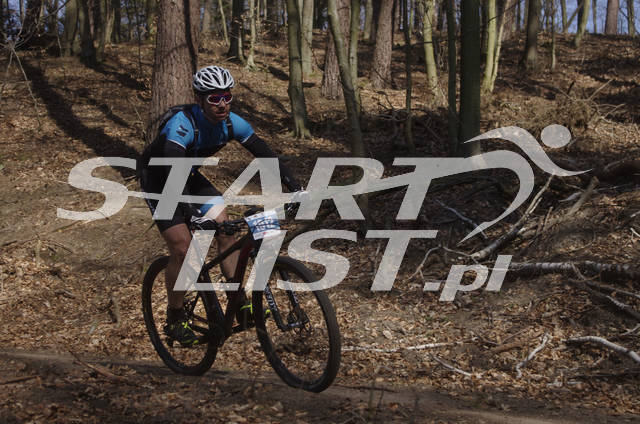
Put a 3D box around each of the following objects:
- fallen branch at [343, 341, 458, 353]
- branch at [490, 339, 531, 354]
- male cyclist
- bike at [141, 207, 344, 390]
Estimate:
[{"bbox_3d":[0.508,0.862,7.250,0.760,0.040,0.090,-3,2,-2],"label":"fallen branch"},{"bbox_3d":[1.191,0.844,7.100,0.270,0.045,0.055,-7,5,-19],"label":"branch"},{"bbox_3d":[-0.625,-0.016,6.345,0.720,1.500,1.000,-11,6,-40],"label":"male cyclist"},{"bbox_3d":[-0.505,0.476,6.312,0.700,1.000,1.820,-14,7,-40],"label":"bike"}]

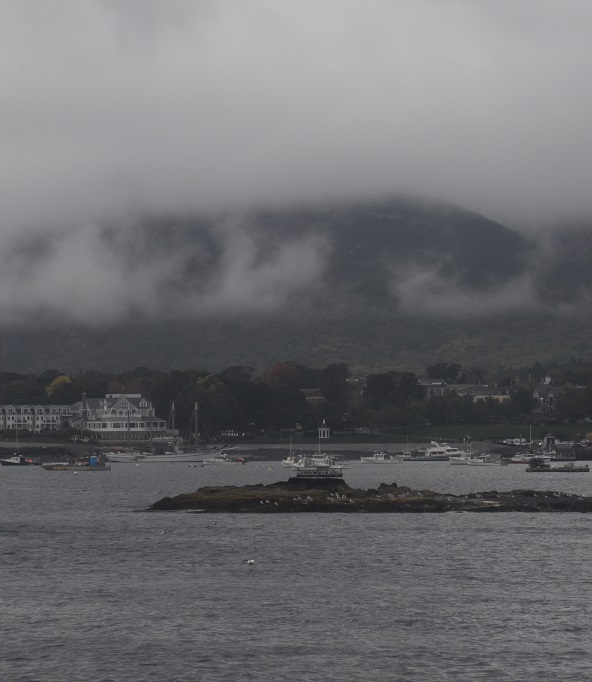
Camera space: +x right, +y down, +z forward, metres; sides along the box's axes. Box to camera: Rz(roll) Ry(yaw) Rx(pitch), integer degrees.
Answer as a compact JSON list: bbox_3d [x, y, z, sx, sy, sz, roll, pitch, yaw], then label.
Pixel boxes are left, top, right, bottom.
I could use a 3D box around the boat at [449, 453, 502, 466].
[{"bbox_3d":[54.180,35.770,1090.000,16.000,3.920,4.600,0,-1,0],"label":"boat"}]

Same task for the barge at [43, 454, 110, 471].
[{"bbox_3d":[-61.930,34.360,1020.000,19.630,4.600,7.000,0,-1,0],"label":"barge"}]

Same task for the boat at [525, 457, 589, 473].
[{"bbox_3d":[72.630,34.410,1003.000,17.780,4.110,5.500,0,-1,0],"label":"boat"}]

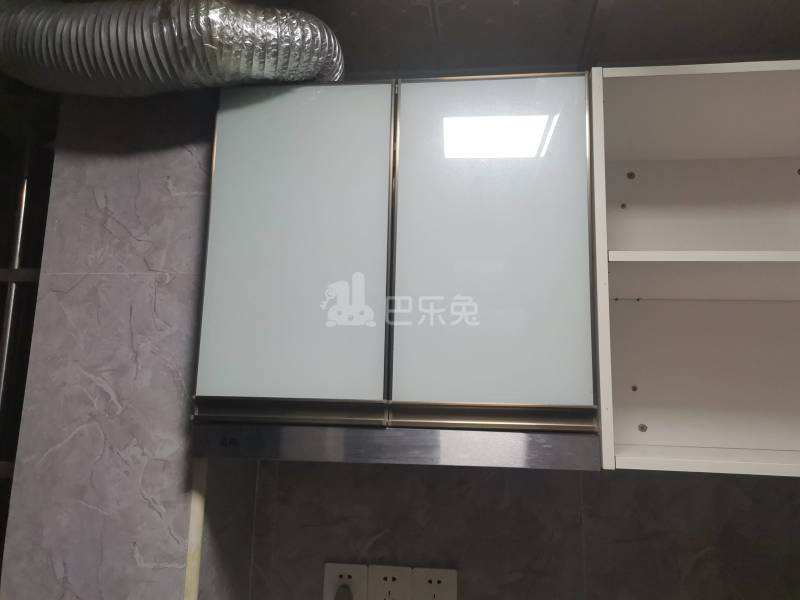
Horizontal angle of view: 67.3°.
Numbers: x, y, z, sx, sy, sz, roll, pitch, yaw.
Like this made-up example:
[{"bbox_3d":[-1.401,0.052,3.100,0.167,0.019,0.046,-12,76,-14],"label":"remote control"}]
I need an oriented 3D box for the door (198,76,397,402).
[{"bbox_3d":[-0.159,-0.102,0.954,0.293,0.510,0.021,0,-10,6],"label":"door"}]

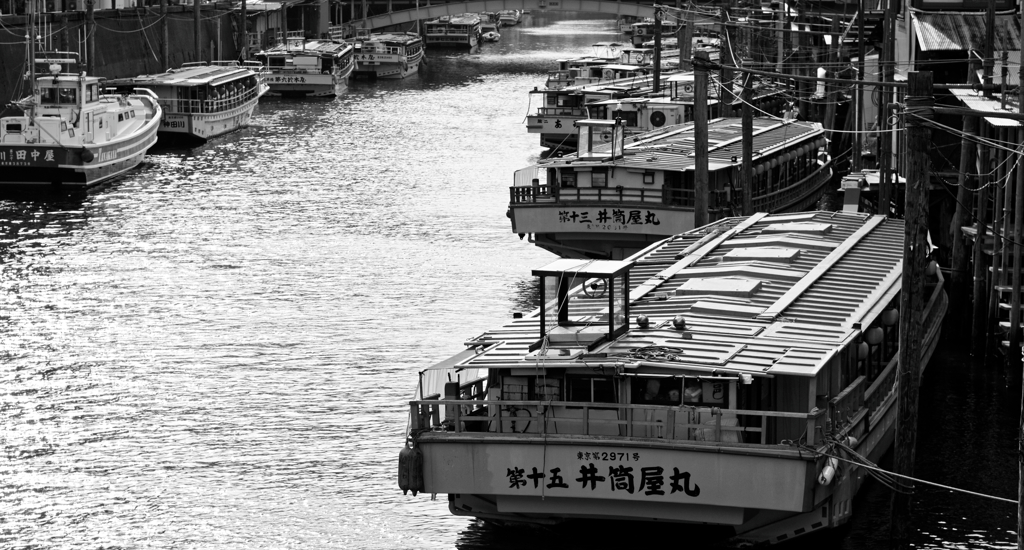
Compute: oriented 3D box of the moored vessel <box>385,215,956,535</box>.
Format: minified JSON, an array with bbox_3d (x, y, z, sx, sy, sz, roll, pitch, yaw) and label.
[{"bbox_3d":[4.045,0.468,39.385,4.850,3.000,22.800,2,7,14],"label":"moored vessel"}]

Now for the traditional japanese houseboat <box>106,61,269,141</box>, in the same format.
[{"bbox_3d":[-13.966,-7.925,108.049,4.400,2.700,19.500,1,7,5],"label":"traditional japanese houseboat"}]

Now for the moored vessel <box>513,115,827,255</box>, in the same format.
[{"bbox_3d":[5.304,-2.902,64.999,4.800,3.300,20.000,2,7,17],"label":"moored vessel"}]

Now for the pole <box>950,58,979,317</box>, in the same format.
[{"bbox_3d":[8.493,-1.502,45.879,0.320,5.218,0.320,2,7,0],"label":"pole"}]

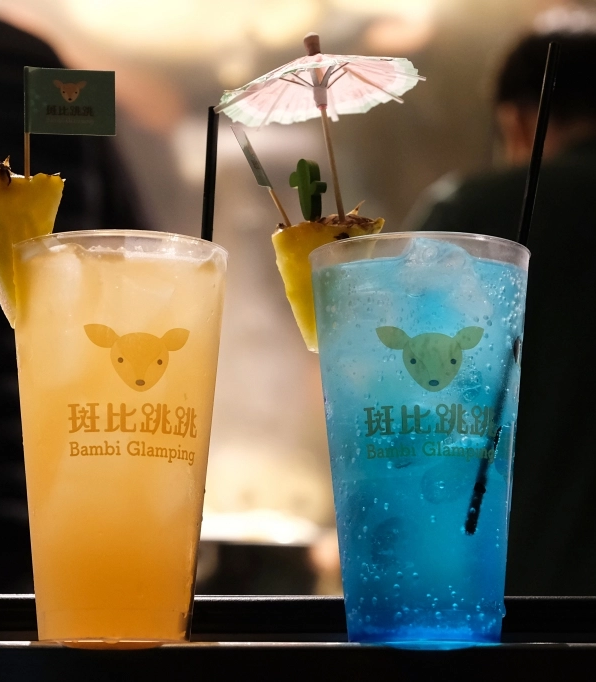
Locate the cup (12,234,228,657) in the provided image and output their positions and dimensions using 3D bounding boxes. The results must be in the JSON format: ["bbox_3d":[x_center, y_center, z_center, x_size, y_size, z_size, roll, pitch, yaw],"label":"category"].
[{"bbox_3d":[-0.075,0.043,0.839,0.092,0.161,0.092,0,-10,0],"label":"cup"}]

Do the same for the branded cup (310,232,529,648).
[{"bbox_3d":[0.051,0.044,0.837,0.092,0.161,0.092,0,-10,0],"label":"branded cup"}]

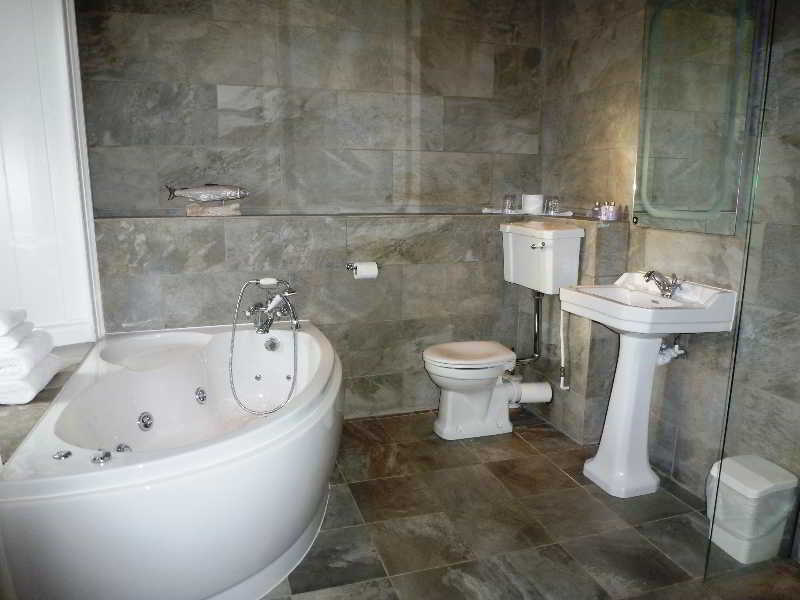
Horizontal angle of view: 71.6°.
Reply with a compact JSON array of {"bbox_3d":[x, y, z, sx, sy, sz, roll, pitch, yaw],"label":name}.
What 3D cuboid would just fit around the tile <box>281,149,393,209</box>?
[{"bbox_3d":[-0.320,-0.648,2.961,0.597,0.300,0.012,-3,11,-17],"label":"tile"}]

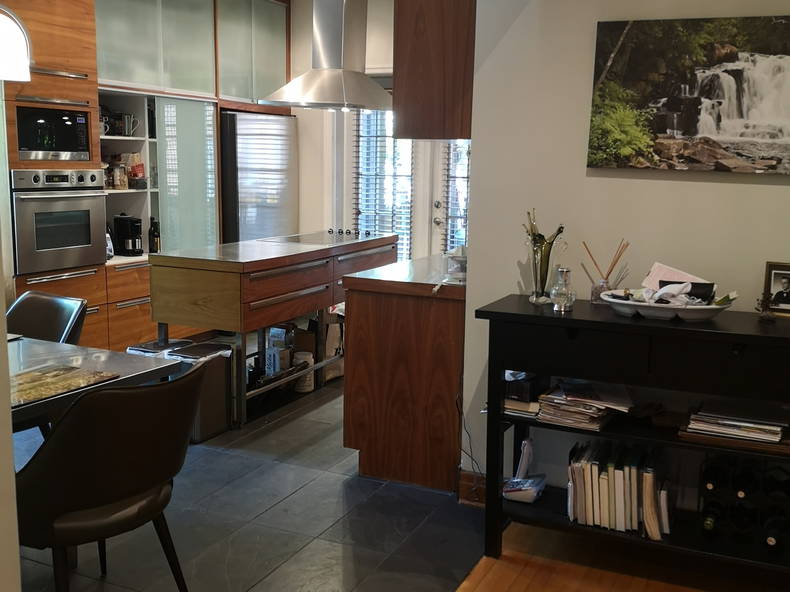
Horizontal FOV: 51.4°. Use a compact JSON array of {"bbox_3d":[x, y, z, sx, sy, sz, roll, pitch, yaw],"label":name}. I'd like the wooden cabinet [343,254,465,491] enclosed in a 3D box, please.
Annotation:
[{"bbox_3d":[0.283,0.307,4.125,0.600,0.912,1.200,5,10,24],"label":"wooden cabinet"}]

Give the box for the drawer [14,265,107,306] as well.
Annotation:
[{"bbox_3d":[-2.316,-0.048,5.319,0.480,0.270,0.723,5,10,24],"label":"drawer"}]

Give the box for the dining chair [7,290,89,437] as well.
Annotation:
[{"bbox_3d":[-1.593,0.438,3.430,0.520,0.820,0.570,5,10,24],"label":"dining chair"}]

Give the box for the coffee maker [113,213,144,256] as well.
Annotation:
[{"bbox_3d":[-1.947,-0.450,6.047,0.190,0.307,0.160,5,10,24],"label":"coffee maker"}]

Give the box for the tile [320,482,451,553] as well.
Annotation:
[{"bbox_3d":[-0.029,0.896,3.344,0.307,0.012,0.610,5,10,24],"label":"tile"}]

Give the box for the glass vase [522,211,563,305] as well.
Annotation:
[{"bbox_3d":[0.551,-0.143,3.095,0.130,0.335,0.120,5,10,24],"label":"glass vase"}]

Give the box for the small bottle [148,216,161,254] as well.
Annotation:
[{"bbox_3d":[-1.840,-0.478,6.285,0.075,0.290,0.075,5,10,24],"label":"small bottle"}]

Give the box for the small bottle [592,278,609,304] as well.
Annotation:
[{"bbox_3d":[0.775,-0.014,3.092,0.070,0.093,0.065,5,10,24],"label":"small bottle"}]

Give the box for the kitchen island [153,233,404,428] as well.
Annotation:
[{"bbox_3d":[-0.692,0.101,5.398,0.670,0.886,1.970,5,10,24],"label":"kitchen island"}]

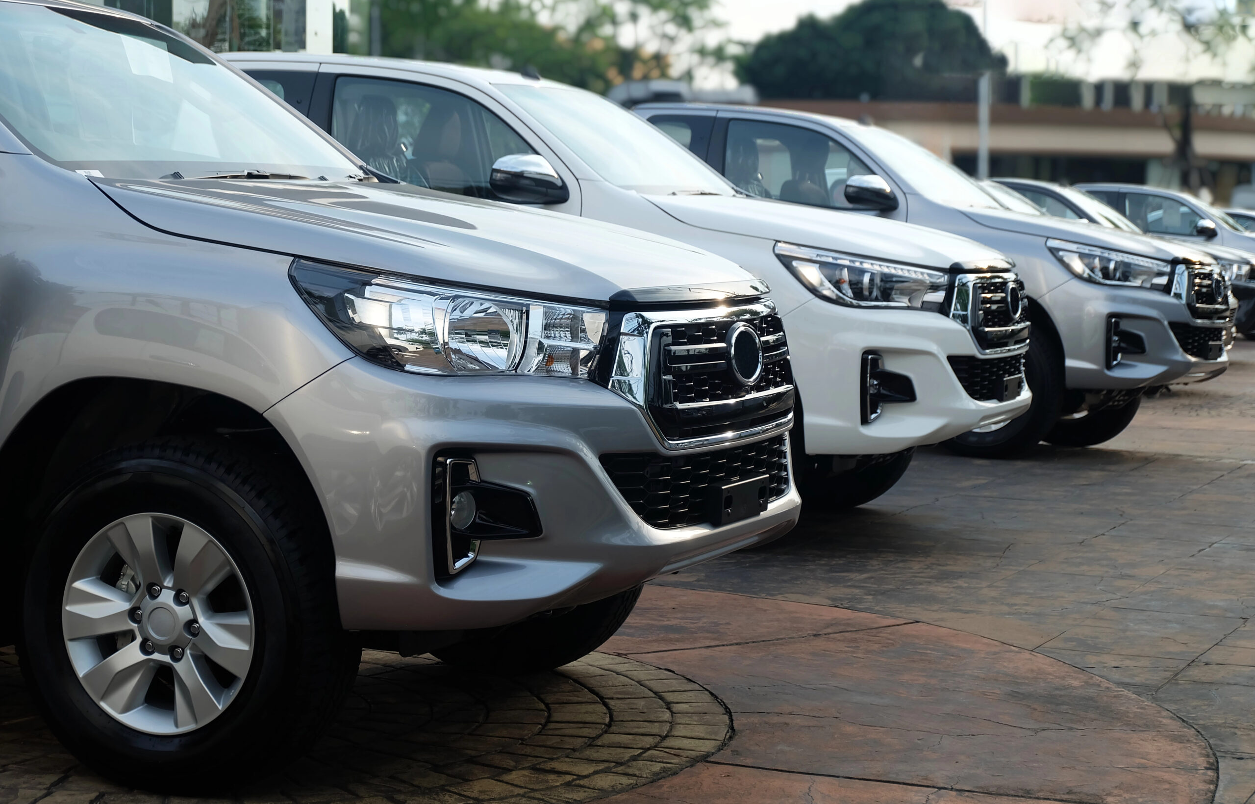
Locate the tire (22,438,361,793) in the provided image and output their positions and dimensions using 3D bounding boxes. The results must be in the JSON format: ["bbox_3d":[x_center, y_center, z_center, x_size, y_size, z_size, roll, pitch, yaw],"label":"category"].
[{"bbox_3d":[-0.925,0.438,5.515,0.776,0.776,0.265,2,4,24],"label":"tire"}]

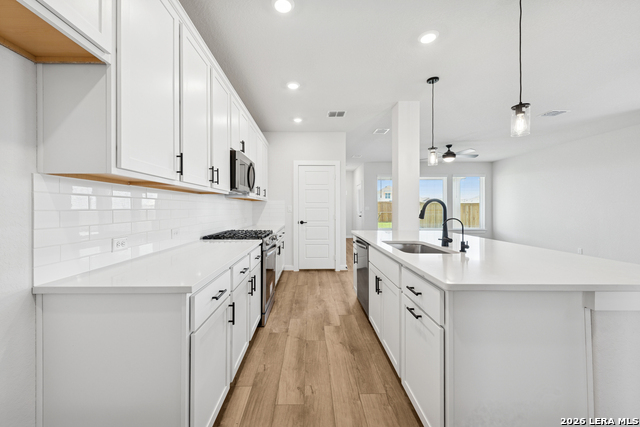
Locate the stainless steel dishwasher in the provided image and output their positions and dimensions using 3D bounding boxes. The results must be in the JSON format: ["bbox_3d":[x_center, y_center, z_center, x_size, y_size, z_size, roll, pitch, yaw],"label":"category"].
[{"bbox_3d":[0.771,0.707,2.830,0.610,0.800,0.600,0,1,-2],"label":"stainless steel dishwasher"}]

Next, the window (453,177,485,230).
[{"bbox_3d":[4.969,-0.360,8.300,1.030,1.740,0.120,0,1,-2],"label":"window"}]

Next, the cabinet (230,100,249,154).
[{"bbox_3d":[-1.089,-0.961,2.935,0.330,0.600,0.760,0,1,-2],"label":"cabinet"}]

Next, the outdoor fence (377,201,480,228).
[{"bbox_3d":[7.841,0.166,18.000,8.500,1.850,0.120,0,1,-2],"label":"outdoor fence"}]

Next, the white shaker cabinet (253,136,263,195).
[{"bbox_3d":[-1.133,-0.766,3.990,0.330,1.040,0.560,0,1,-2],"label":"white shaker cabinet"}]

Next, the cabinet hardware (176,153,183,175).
[{"bbox_3d":[-0.857,-0.300,1.519,0.035,0.136,0.013,0,1,-2],"label":"cabinet hardware"}]

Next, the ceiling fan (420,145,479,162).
[{"bbox_3d":[3.043,-1.405,5.850,1.330,0.415,1.330,0,1,-2],"label":"ceiling fan"}]

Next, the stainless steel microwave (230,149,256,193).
[{"bbox_3d":[-1.051,-0.446,2.935,0.410,0.415,0.757,0,1,-2],"label":"stainless steel microwave"}]

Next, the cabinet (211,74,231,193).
[{"bbox_3d":[-1.062,-0.716,2.305,0.330,1.040,0.460,0,1,-2],"label":"cabinet"}]

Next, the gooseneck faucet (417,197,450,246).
[{"bbox_3d":[0.977,0.079,2.095,0.270,0.395,0.080,0,1,-2],"label":"gooseneck faucet"}]

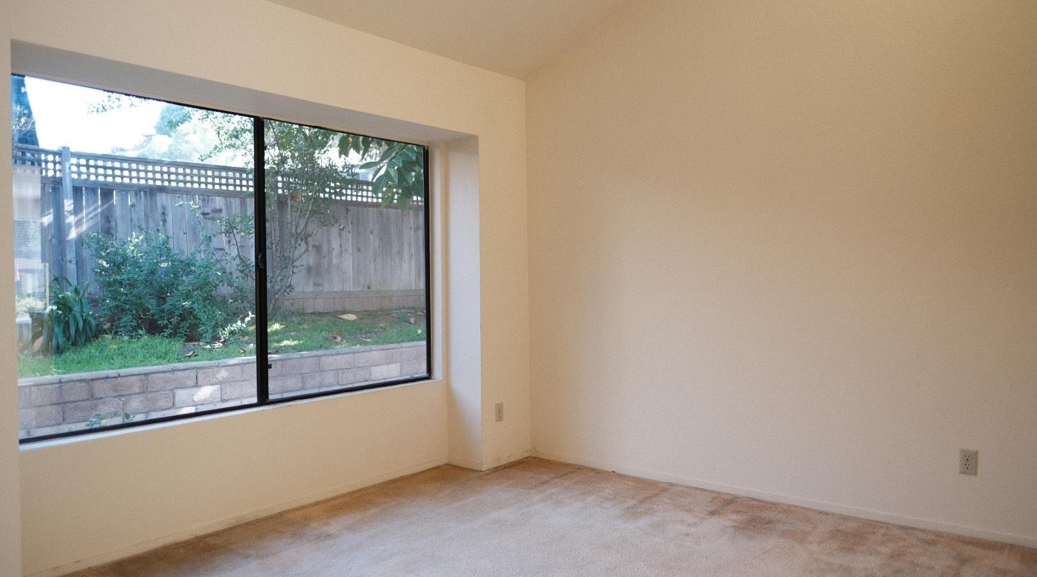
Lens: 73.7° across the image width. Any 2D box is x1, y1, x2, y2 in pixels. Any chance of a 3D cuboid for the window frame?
[{"bbox_3d":[-1.346,-0.144,3.621,0.070,1.515,2.292,-1,1,40],"label":"window frame"}]

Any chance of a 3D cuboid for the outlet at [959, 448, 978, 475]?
[{"bbox_3d":[1.972,0.765,3.028,0.070,0.114,0.009,-1,1,40],"label":"outlet"}]

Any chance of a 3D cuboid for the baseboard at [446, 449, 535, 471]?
[{"bbox_3d":[-0.187,1.100,4.514,0.317,0.051,0.468,-1,1,40],"label":"baseboard"}]

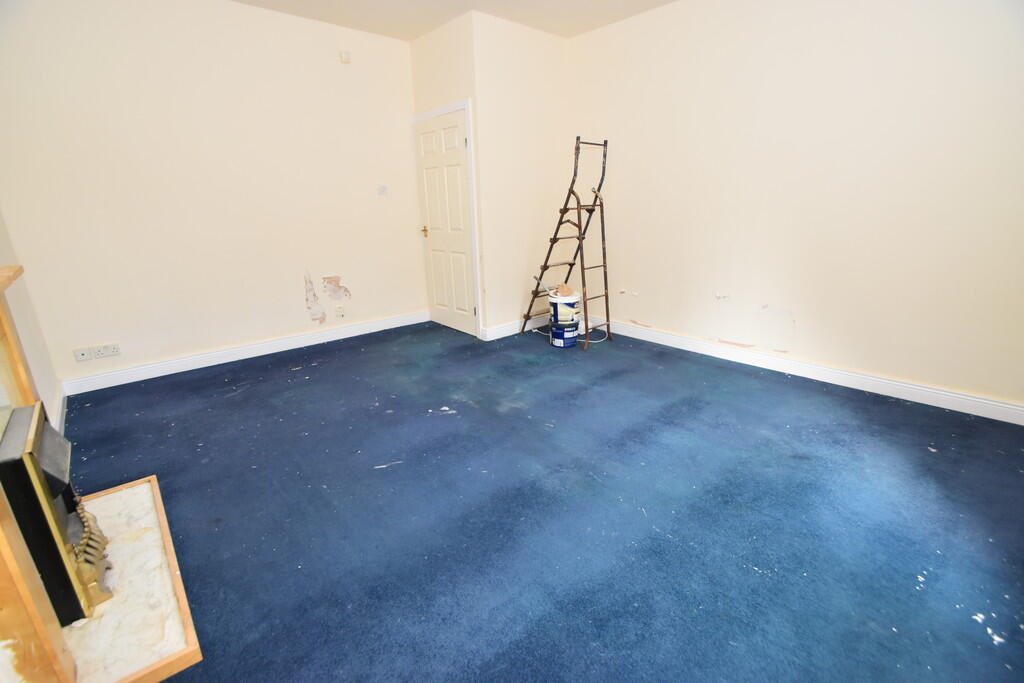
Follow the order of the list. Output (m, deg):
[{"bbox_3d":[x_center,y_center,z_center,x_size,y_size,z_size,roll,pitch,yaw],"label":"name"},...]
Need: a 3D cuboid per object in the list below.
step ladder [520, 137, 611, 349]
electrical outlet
[{"bbox_3d":[0.519,-0.892,3.976,0.446,1.753,0.832,-17,24,-40],"label":"step ladder"},{"bbox_3d":[-2.983,0.072,3.144,0.146,0.086,0.015,-16,23,-39],"label":"electrical outlet"}]

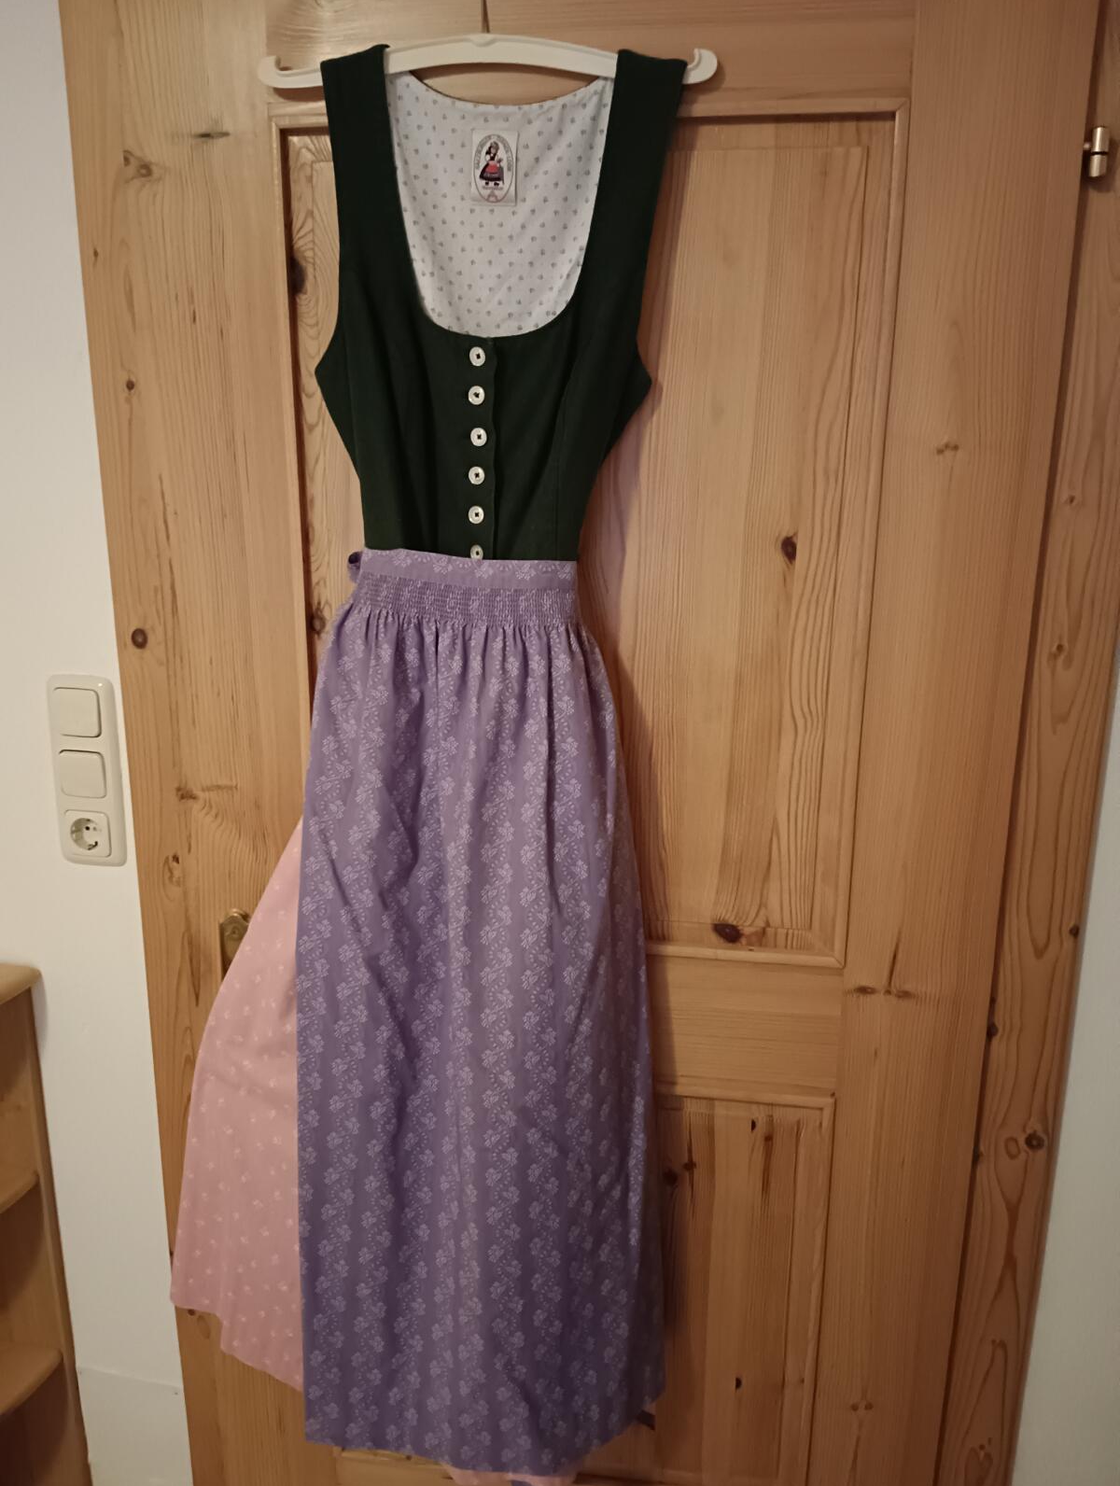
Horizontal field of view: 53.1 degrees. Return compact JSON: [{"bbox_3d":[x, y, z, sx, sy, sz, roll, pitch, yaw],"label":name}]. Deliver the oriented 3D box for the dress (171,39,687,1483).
[{"bbox_3d":[-0.170,0.119,1.101,0.585,1.470,0.150,3,14,8],"label":"dress"}]

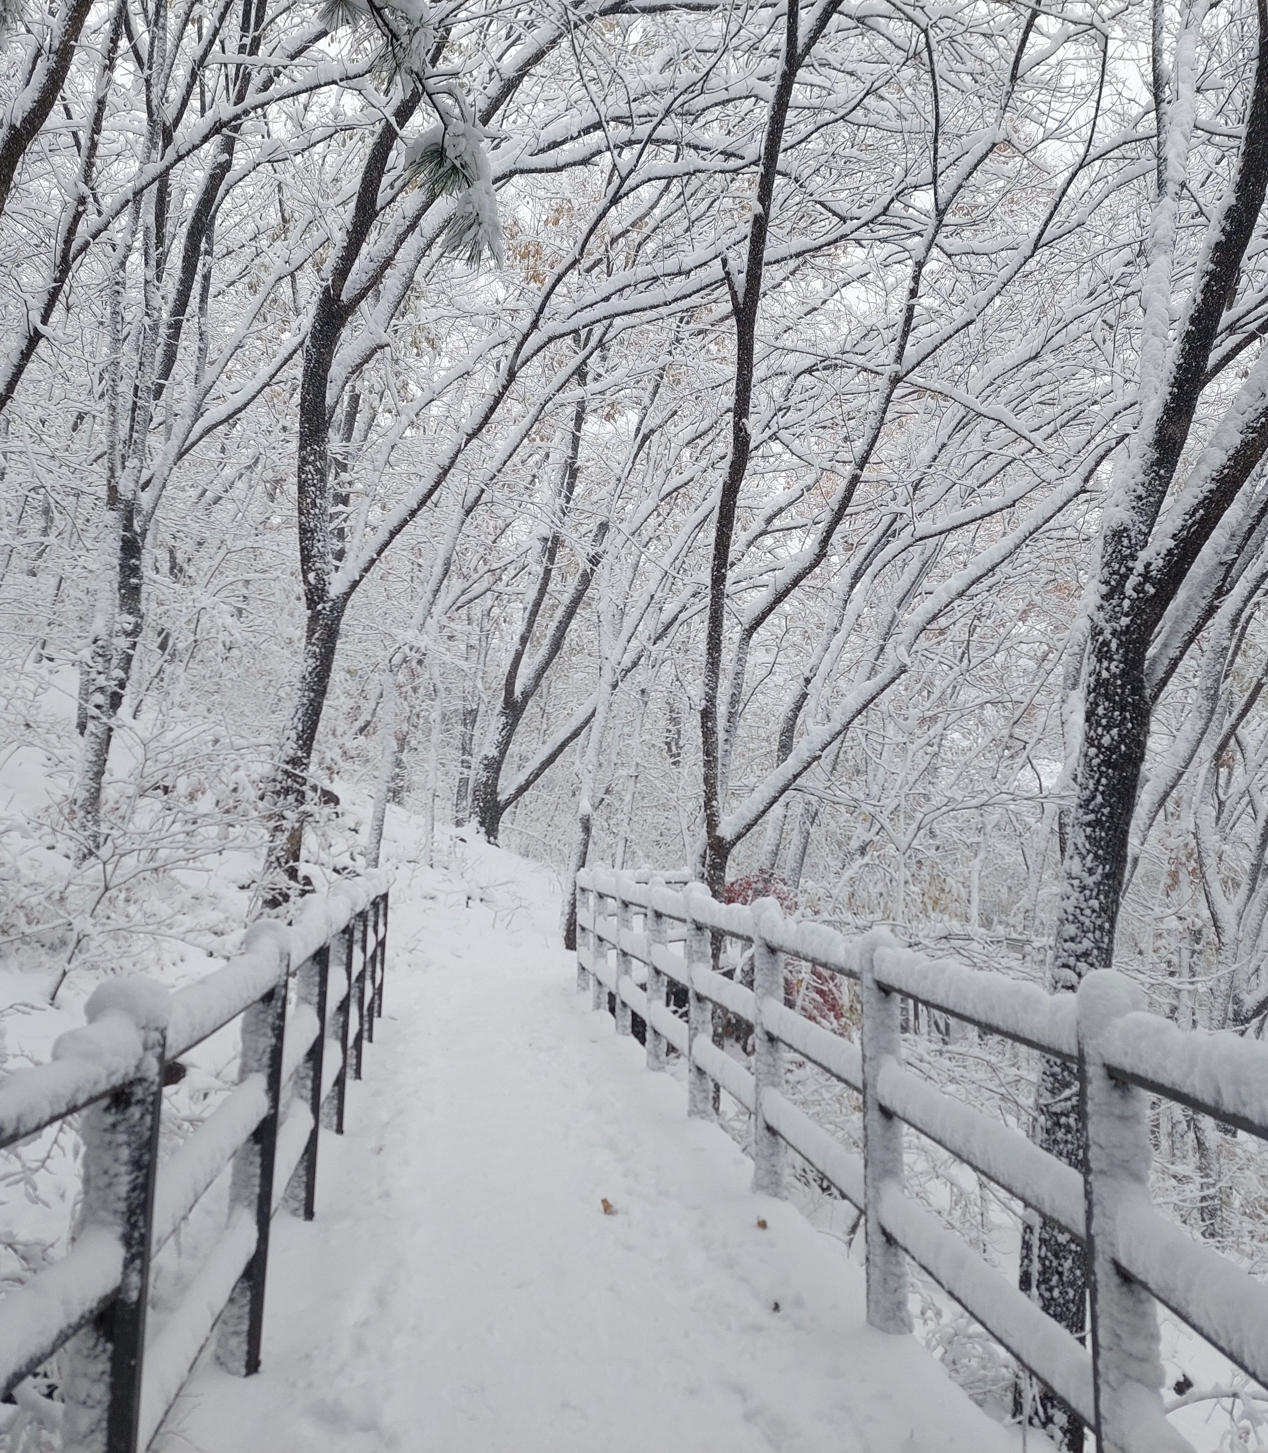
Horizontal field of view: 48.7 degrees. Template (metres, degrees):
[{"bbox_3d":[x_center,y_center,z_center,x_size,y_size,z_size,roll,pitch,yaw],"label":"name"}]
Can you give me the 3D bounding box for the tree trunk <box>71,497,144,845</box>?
[{"bbox_3d":[-4.772,-0.506,12.703,0.400,3.360,0.360,5,-11,-21],"label":"tree trunk"}]

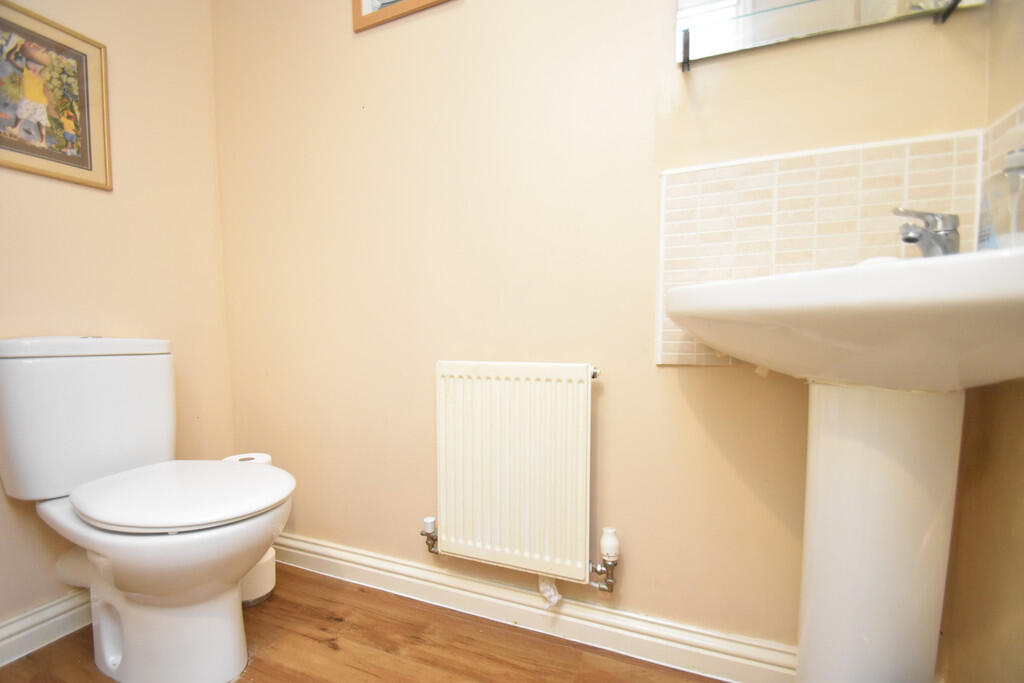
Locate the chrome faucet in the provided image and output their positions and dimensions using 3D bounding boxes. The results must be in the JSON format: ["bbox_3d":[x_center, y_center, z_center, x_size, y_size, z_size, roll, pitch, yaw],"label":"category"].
[{"bbox_3d":[0.662,-0.149,0.684,0.158,0.107,0.048,-2,3,-24],"label":"chrome faucet"}]

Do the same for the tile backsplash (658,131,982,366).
[{"bbox_3d":[0.576,-0.157,0.849,0.536,0.427,0.014,0,3,21],"label":"tile backsplash"}]

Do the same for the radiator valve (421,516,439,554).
[{"bbox_3d":[-0.216,0.518,1.138,0.059,0.099,0.040,0,3,21],"label":"radiator valve"}]

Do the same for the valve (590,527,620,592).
[{"bbox_3d":[0.212,0.496,0.970,0.063,0.146,0.052,0,3,21],"label":"valve"}]

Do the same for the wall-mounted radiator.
[{"bbox_3d":[0.007,0.295,1.042,0.382,0.500,0.065,0,3,21],"label":"wall-mounted radiator"}]

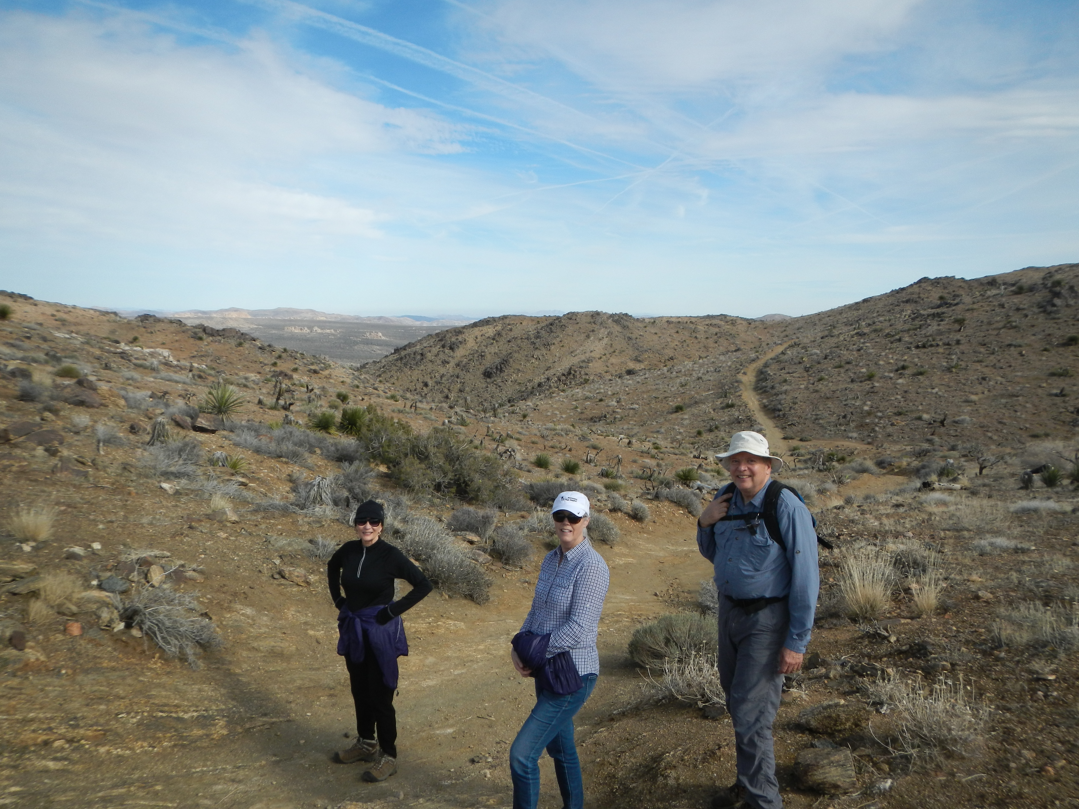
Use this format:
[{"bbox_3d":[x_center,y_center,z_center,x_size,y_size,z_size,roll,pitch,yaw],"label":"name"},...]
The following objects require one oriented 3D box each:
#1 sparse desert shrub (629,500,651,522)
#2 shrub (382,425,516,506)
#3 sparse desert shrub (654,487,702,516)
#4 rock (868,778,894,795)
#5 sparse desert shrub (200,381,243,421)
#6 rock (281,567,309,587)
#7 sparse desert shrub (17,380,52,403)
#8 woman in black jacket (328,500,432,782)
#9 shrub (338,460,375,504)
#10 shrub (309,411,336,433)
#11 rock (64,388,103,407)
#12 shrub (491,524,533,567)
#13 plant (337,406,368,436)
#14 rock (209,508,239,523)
[{"bbox_3d":[1.678,1.774,14.600,0.350,0.320,0.350,1,6,7],"label":"sparse desert shrub"},{"bbox_3d":[-1.393,0.943,14.000,2.150,1.200,1.800,-1,6,-6],"label":"shrub"},{"bbox_3d":[2.460,1.722,15.500,0.820,0.480,0.650,1,6,9],"label":"sparse desert shrub"},{"bbox_3d":[1.660,1.861,4.250,0.131,0.060,0.105,2,6,22],"label":"rock"},{"bbox_3d":[-6.528,-0.070,18.000,0.900,0.800,0.880,-2,6,-20],"label":"sparse desert shrub"},{"bbox_3d":[-2.356,1.658,8.400,0.270,0.130,0.200,-2,6,-16],"label":"rock"},{"bbox_3d":[-8.964,-0.237,15.500,0.600,0.360,0.550,-3,7,-30],"label":"sparse desert shrub"},{"bbox_3d":[-0.956,1.405,5.310,0.600,1.670,0.420,1,6,12],"label":"woman in black jacket"},{"bbox_3d":[-2.731,1.149,13.000,0.580,0.610,0.550,-1,6,-12],"label":"shrub"},{"bbox_3d":[-4.666,0.381,18.800,0.599,0.405,0.599,-1,6,-14],"label":"shrub"},{"bbox_3d":[-8.907,-0.131,17.000,0.755,0.344,0.566,-3,6,-28],"label":"rock"},{"bbox_3d":[-0.336,1.731,10.700,0.520,0.500,0.500,0,6,-2],"label":"shrub"},{"bbox_3d":[-3.958,0.348,18.500,0.643,0.591,0.643,-1,6,-12],"label":"plant"},{"bbox_3d":[-3.581,1.257,9.900,0.344,0.134,0.258,-2,6,-20],"label":"rock"}]

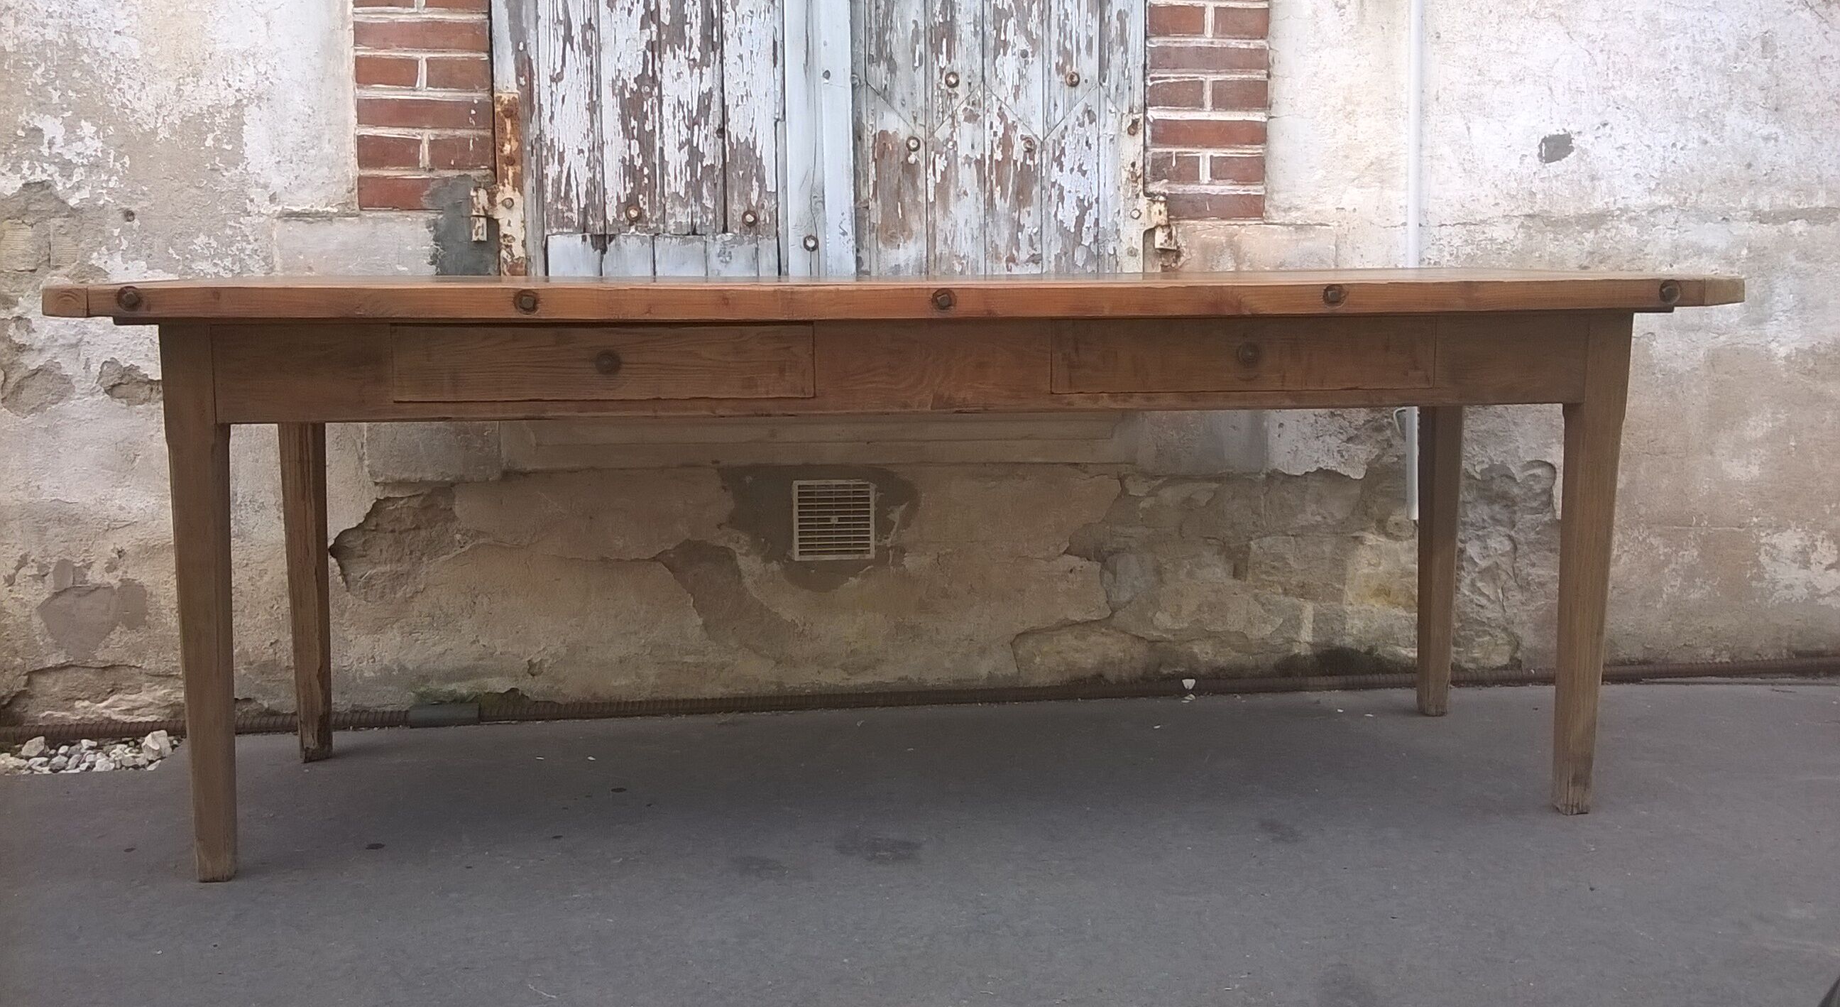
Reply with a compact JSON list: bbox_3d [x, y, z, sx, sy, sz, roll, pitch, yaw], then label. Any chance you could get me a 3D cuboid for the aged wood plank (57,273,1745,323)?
[{"bbox_3d":[-0.015,-0.309,2.335,2.071,0.037,0.781,-1,9,-6],"label":"aged wood plank"}]

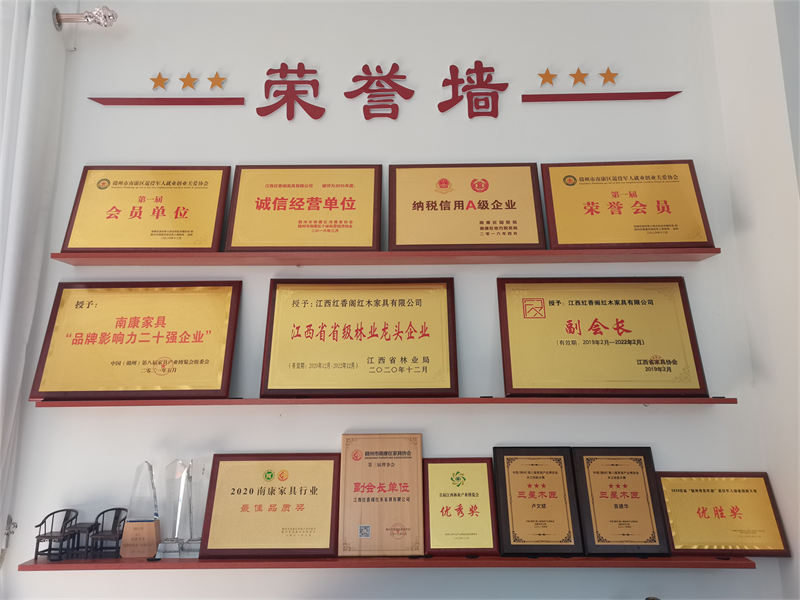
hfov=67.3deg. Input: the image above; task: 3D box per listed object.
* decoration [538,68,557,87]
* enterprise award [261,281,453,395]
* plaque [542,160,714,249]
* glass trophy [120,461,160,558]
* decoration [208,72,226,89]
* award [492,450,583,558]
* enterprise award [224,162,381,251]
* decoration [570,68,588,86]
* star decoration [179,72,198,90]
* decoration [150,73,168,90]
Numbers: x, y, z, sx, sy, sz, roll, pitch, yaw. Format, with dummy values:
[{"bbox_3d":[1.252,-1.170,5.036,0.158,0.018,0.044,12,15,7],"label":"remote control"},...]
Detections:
[{"bbox_3d":[0.520,-0.781,2.121,0.069,0.074,0.010,0,-11,0],"label":"decoration"},{"bbox_3d":[-0.122,0.118,1.909,0.600,0.399,0.024,0,-24,0],"label":"enterprise award"},{"bbox_3d":[0.713,-0.297,1.904,0.496,0.325,0.020,0,-24,1],"label":"plaque"},{"bbox_3d":[-0.754,0.616,1.779,0.107,0.268,0.045,0,-10,1],"label":"glass trophy"},{"bbox_3d":[-0.644,-0.773,2.128,0.065,0.065,0.010,0,-11,0],"label":"decoration"},{"bbox_3d":[0.403,0.586,1.753,0.236,0.302,0.020,0,-26,1],"label":"award"},{"bbox_3d":[-0.300,-0.289,1.916,0.475,0.326,0.020,0,-25,1],"label":"enterprise award"},{"bbox_3d":[0.607,-0.752,2.034,0.067,0.065,0.010,0,-10,1],"label":"decoration"},{"bbox_3d":[-0.746,-0.772,2.129,0.068,0.068,0.010,0,-11,0],"label":"star decoration"},{"bbox_3d":[-0.820,-0.746,2.050,0.064,0.061,0.010,0,-10,1],"label":"decoration"}]

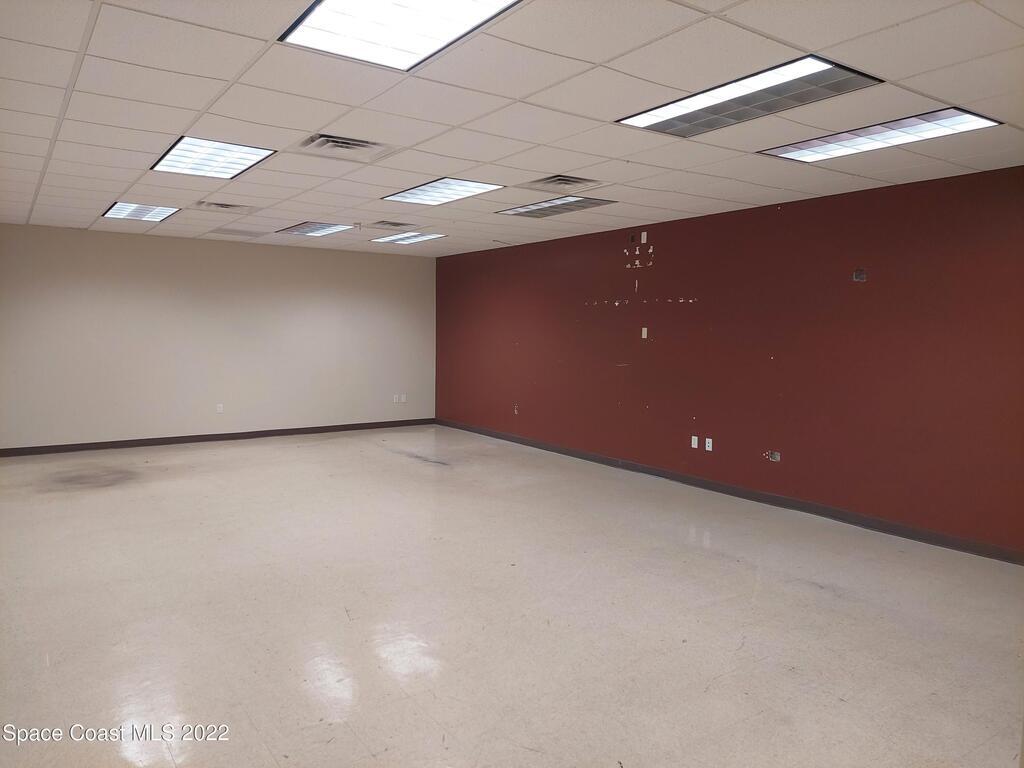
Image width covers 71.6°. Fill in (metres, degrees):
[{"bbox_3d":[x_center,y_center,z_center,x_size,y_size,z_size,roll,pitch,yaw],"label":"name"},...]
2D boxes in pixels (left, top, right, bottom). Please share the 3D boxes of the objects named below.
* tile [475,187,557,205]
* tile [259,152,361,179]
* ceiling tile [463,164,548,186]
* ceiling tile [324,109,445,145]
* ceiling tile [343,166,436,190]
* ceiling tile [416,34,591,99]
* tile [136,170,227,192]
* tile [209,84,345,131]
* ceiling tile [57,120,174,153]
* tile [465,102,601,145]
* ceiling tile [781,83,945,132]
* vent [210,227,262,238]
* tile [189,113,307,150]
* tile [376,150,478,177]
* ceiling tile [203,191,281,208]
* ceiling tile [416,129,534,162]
[{"bbox_3d":[0.047,-1.647,6.152,0.600,0.020,0.600,-3,6,-35],"label":"tile"},{"bbox_3d":[-1.451,-1.587,5.158,0.598,0.020,0.598,-3,6,-35],"label":"tile"},{"bbox_3d":[-0.095,-1.586,5.364,0.598,0.020,0.598,-3,6,-35],"label":"ceiling tile"},{"bbox_3d":[-0.745,-1.502,4.146,0.597,0.030,0.597,-3,6,-35],"label":"ceiling tile"},{"bbox_3d":[-0.944,-1.617,5.514,0.597,0.030,0.597,-3,6,-35],"label":"ceiling tile"},{"bbox_3d":[-0.043,-1.412,3.150,0.597,0.030,0.597,-3,6,-35],"label":"ceiling tile"},{"bbox_3d":[-2.649,-1.642,5.734,0.600,0.020,0.600,-3,6,-35],"label":"tile"},{"bbox_3d":[-1.251,-1.477,3.812,0.598,0.020,0.598,-3,6,-35],"label":"tile"},{"bbox_3d":[-2.441,-1.525,4.391,0.600,0.020,0.600,-3,6,-35],"label":"ceiling tile"},{"bbox_3d":[0.110,-1.458,3.961,0.600,0.020,0.600,-3,6,-35],"label":"tile"},{"bbox_3d":[1.826,-1.441,3.712,0.598,0.020,0.598,-3,6,-35],"label":"ceiling tile"},{"bbox_3d":[-3.469,-1.946,9.038,0.580,0.030,0.580,-3,6,-35],"label":"vent"},{"bbox_3d":[-1.590,-1.503,4.248,0.600,0.020,0.600,-3,6,-35],"label":"tile"},{"bbox_3d":[-0.595,-1.551,4.952,0.600,0.020,0.600,-3,6,-35],"label":"tile"},{"bbox_3d":[-2.509,-1.733,6.627,0.597,0.030,0.597,-3,6,-35],"label":"ceiling tile"},{"bbox_3d":[-0.244,-1.519,4.517,0.598,0.020,0.598,-3,6,-35],"label":"ceiling tile"}]

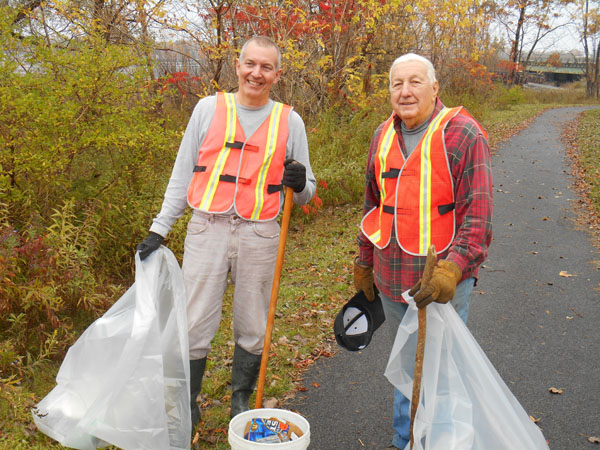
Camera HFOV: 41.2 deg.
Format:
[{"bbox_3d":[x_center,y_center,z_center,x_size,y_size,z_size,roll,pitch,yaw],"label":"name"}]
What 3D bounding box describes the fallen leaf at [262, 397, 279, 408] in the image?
[{"bbox_3d":[-0.150,0.909,4.070,0.085,0.030,0.095,0,10,0],"label":"fallen leaf"}]

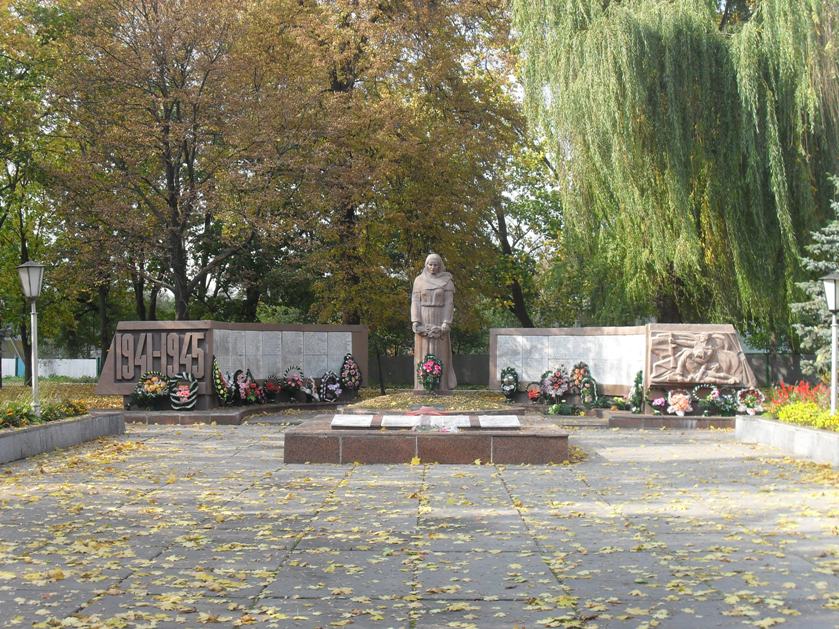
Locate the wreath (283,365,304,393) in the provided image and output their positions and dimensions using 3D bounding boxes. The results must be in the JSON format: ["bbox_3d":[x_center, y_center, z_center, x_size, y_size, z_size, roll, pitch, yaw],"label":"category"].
[{"bbox_3d":[-3.480,1.768,32.800,0.580,0.773,0.250,1,-12,-19],"label":"wreath"}]

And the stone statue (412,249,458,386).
[{"bbox_3d":[0.426,0.199,33.700,1.249,3.916,1.050,0,-2,0],"label":"stone statue"}]

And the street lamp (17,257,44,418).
[{"bbox_3d":[-7.403,0.462,22.600,0.500,2.980,0.500,-1,-2,1],"label":"street lamp"}]

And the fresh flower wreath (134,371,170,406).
[{"bbox_3d":[-6.408,1.776,28.500,0.864,0.864,0.280,0,-12,0],"label":"fresh flower wreath"}]

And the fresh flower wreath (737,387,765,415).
[{"bbox_3d":[7.860,2.042,28.200,0.660,0.630,0.220,0,-10,5],"label":"fresh flower wreath"}]

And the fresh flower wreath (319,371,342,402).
[{"bbox_3d":[-2.488,2.013,33.200,0.660,0.895,0.250,1,-12,-18],"label":"fresh flower wreath"}]

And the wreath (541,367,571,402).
[{"bbox_3d":[3.573,1.839,31.200,0.730,0.920,0.270,-1,-10,27],"label":"wreath"}]

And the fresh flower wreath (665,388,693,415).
[{"bbox_3d":[5.999,2.030,27.400,0.600,0.646,0.300,0,-7,0],"label":"fresh flower wreath"}]

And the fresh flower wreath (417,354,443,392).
[{"bbox_3d":[0.279,1.645,33.100,0.725,1.059,0.250,0,-12,0],"label":"fresh flower wreath"}]

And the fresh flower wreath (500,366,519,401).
[{"bbox_3d":[2.425,1.859,32.000,0.440,0.860,0.220,0,-10,19],"label":"fresh flower wreath"}]

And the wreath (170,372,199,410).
[{"bbox_3d":[-5.640,1.848,28.500,0.650,0.880,0.210,0,-10,-3],"label":"wreath"}]

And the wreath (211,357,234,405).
[{"bbox_3d":[-4.910,1.645,29.600,0.280,1.196,0.720,-1,-2,37],"label":"wreath"}]

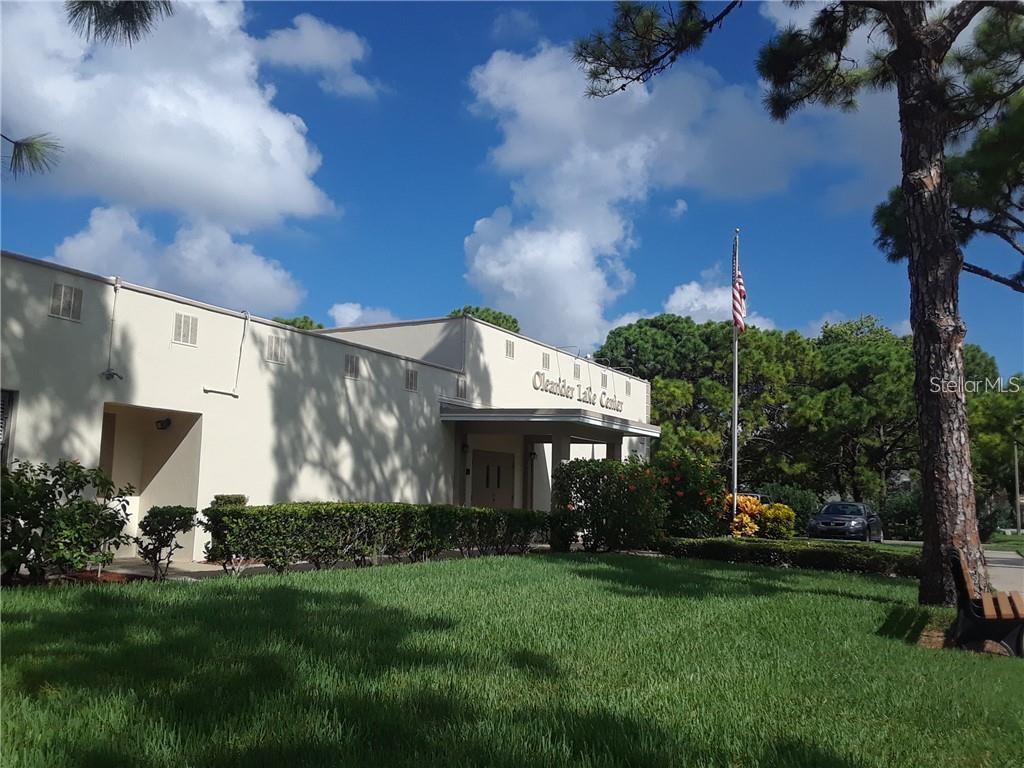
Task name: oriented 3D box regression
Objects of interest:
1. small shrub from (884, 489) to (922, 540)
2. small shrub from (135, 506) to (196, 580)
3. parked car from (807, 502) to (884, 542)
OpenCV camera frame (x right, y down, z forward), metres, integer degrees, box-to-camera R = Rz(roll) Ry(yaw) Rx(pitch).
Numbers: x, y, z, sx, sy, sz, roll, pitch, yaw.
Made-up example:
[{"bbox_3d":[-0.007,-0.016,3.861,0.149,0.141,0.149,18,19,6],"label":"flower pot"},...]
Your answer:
[{"bbox_3d":[16.161,5.386,36.635,1.700,2.200,1.600,-1,-8,24],"label":"small shrub"},{"bbox_3d":[-4.846,2.177,12.411,0.780,1.000,0.720,5,-8,-21],"label":"small shrub"},{"bbox_3d":[11.434,4.820,30.181,1.850,1.475,4.930,-2,-8,29],"label":"parked car"}]

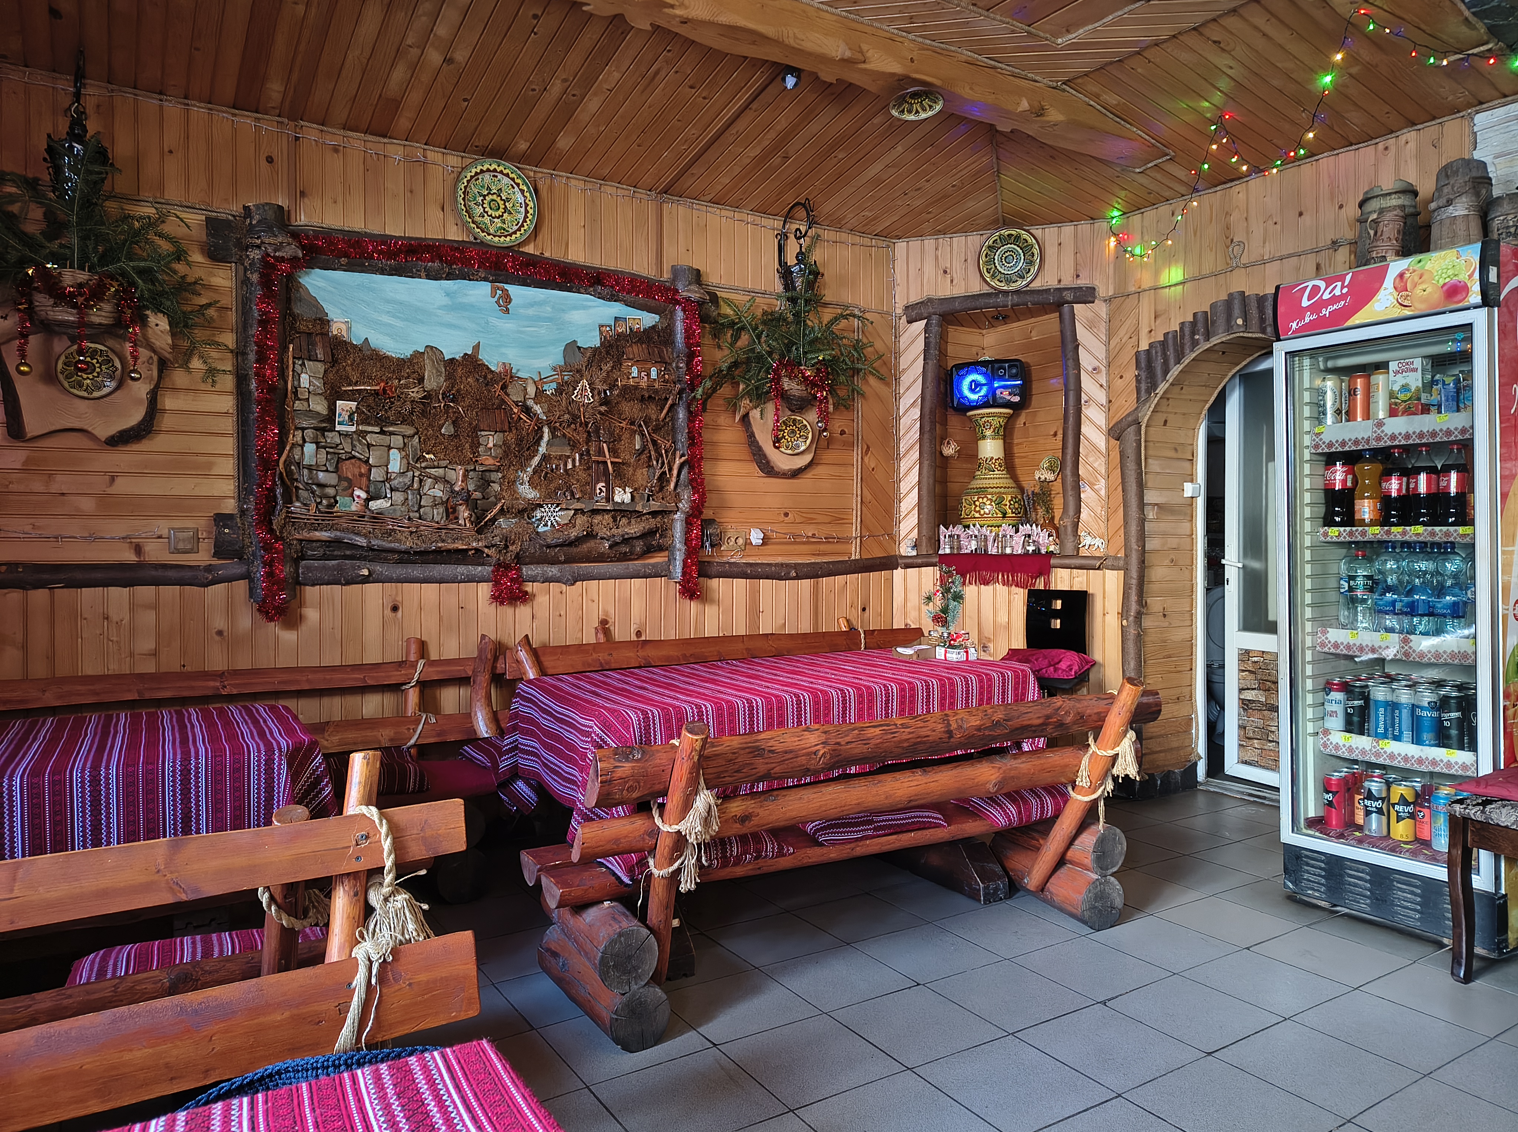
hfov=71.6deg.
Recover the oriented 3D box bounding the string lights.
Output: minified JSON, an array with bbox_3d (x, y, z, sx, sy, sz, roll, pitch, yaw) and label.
[{"bbox_3d":[1.684,-1.436,3.670,0.740,0.360,1.660,-1,3,-33],"label":"string lights"}]

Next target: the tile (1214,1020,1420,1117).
[{"bbox_3d":[1.226,1.103,2.317,0.305,0.010,0.305,-1,2,-33],"label":"tile"}]

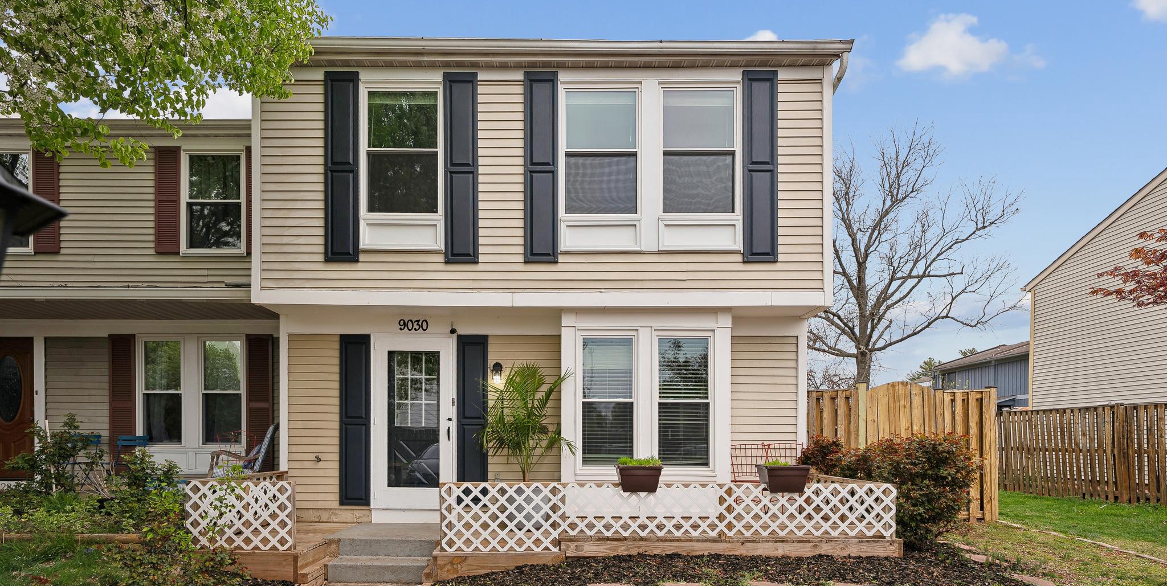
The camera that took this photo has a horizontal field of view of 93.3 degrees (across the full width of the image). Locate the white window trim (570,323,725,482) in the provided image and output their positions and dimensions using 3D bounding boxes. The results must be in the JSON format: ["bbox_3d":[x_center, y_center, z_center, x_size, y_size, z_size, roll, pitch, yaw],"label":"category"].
[{"bbox_3d":[0.726,1.245,6.270,1.780,1.820,0.130,0,-2,0],"label":"white window trim"}]

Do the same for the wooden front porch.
[{"bbox_3d":[0.820,2.360,6.030,4.720,1.000,1.300,0,-2,0],"label":"wooden front porch"}]

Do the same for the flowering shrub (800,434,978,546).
[{"bbox_3d":[3.600,2.150,6.400,1.300,1.200,1.600,0,-2,0],"label":"flowering shrub"}]

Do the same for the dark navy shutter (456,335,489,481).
[{"bbox_3d":[-1.328,1.536,6.610,0.375,2.060,0.045,0,-2,0],"label":"dark navy shutter"}]

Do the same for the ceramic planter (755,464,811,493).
[{"bbox_3d":[2.008,1.827,5.480,0.430,0.330,0.310,0,-2,0],"label":"ceramic planter"}]

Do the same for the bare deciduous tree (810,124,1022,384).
[{"bbox_3d":[9.562,0.046,18.500,8.600,10.600,7.800,0,-2,0],"label":"bare deciduous tree"}]

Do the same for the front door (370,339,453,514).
[{"bbox_3d":[-2.047,1.556,6.600,1.010,2.080,0.090,0,-2,0],"label":"front door"}]

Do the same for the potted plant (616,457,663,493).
[{"bbox_3d":[0.562,1.809,5.480,0.440,0.335,0.300,0,-2,0],"label":"potted plant"}]

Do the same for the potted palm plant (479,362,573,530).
[{"bbox_3d":[-0.636,1.694,6.150,1.000,1.840,0.900,0,-2,0],"label":"potted palm plant"}]

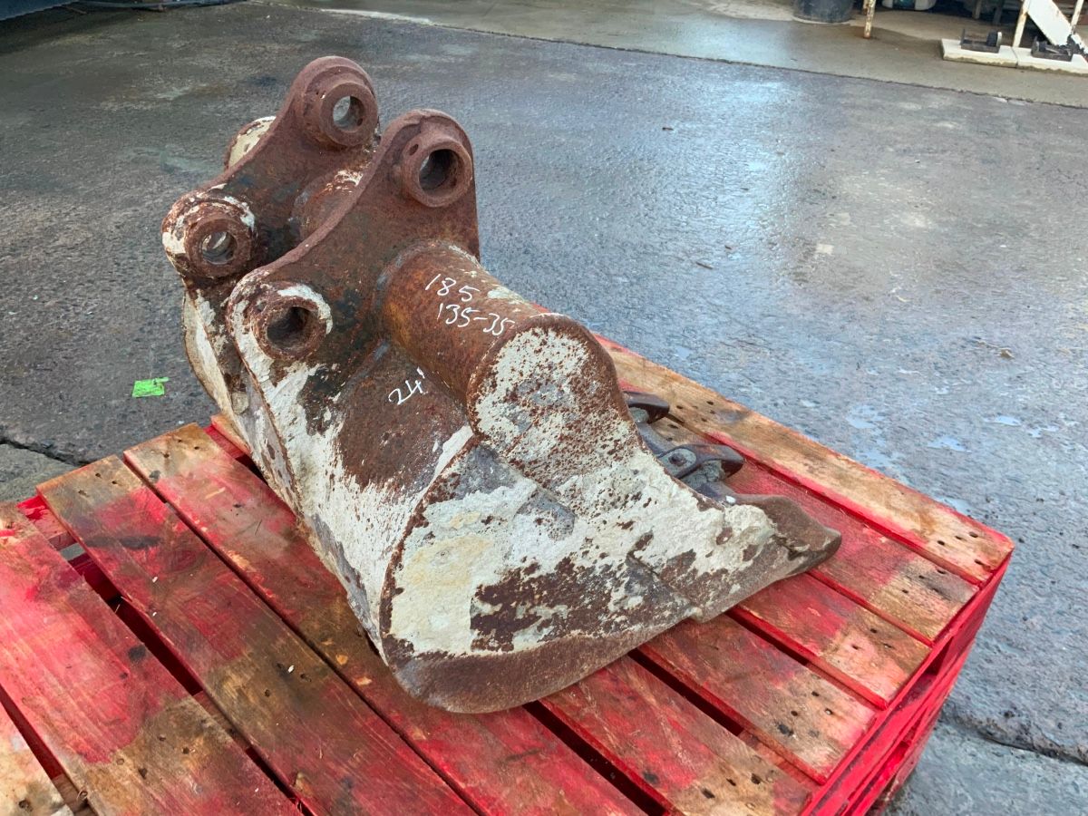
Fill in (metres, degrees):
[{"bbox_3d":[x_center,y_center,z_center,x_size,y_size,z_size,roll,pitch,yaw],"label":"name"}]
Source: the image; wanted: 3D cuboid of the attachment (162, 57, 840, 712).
[{"bbox_3d":[-0.045,-0.102,1.083,0.690,0.597,0.605,-19,40,-30],"label":"attachment"}]

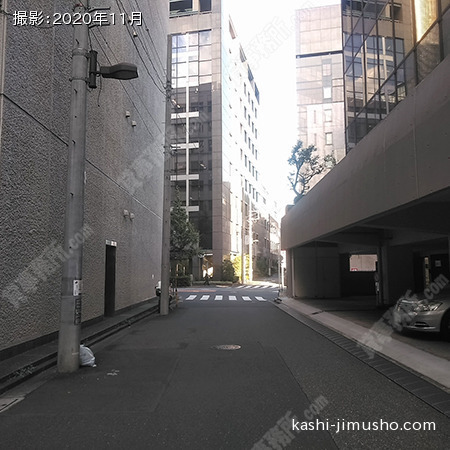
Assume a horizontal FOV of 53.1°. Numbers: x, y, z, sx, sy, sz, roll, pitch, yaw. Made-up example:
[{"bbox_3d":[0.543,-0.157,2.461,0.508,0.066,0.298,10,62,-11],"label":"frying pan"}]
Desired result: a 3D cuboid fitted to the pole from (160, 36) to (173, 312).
[{"bbox_3d":[-2.309,-2.214,18.168,0.320,11.460,0.320,0,-6,0],"label":"pole"}]

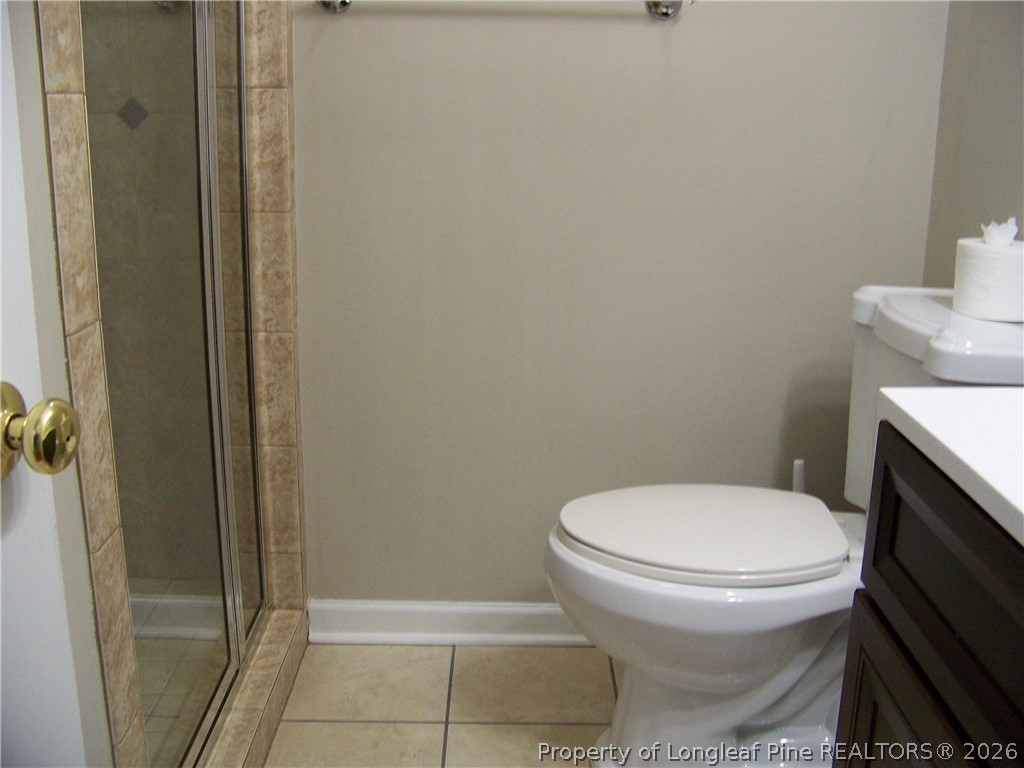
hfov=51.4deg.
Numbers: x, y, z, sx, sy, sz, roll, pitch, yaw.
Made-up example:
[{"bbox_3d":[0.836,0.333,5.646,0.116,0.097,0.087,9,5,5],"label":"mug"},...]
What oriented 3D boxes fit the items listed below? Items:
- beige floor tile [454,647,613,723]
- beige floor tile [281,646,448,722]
[{"bbox_3d":[0.038,0.560,1.992,0.299,0.010,0.278,1,14,-1],"label":"beige floor tile"},{"bbox_3d":[-0.259,0.556,1.988,0.284,0.010,0.278,1,14,-1],"label":"beige floor tile"}]

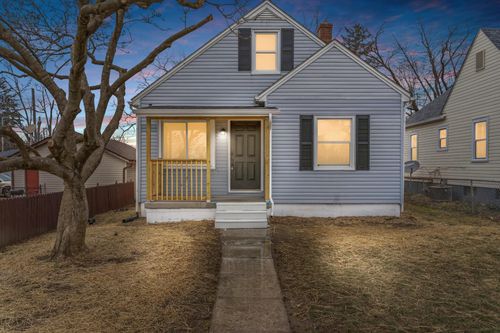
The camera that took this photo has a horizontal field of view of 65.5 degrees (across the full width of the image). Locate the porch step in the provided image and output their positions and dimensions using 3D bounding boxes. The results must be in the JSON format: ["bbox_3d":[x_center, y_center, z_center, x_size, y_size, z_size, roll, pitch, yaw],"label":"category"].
[{"bbox_3d":[-0.200,1.167,9.400,1.220,0.560,0.660,0,0,0],"label":"porch step"}]

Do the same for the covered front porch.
[{"bbox_3d":[-1.020,-0.050,10.380,3.320,2.940,1.950,0,0,0],"label":"covered front porch"}]

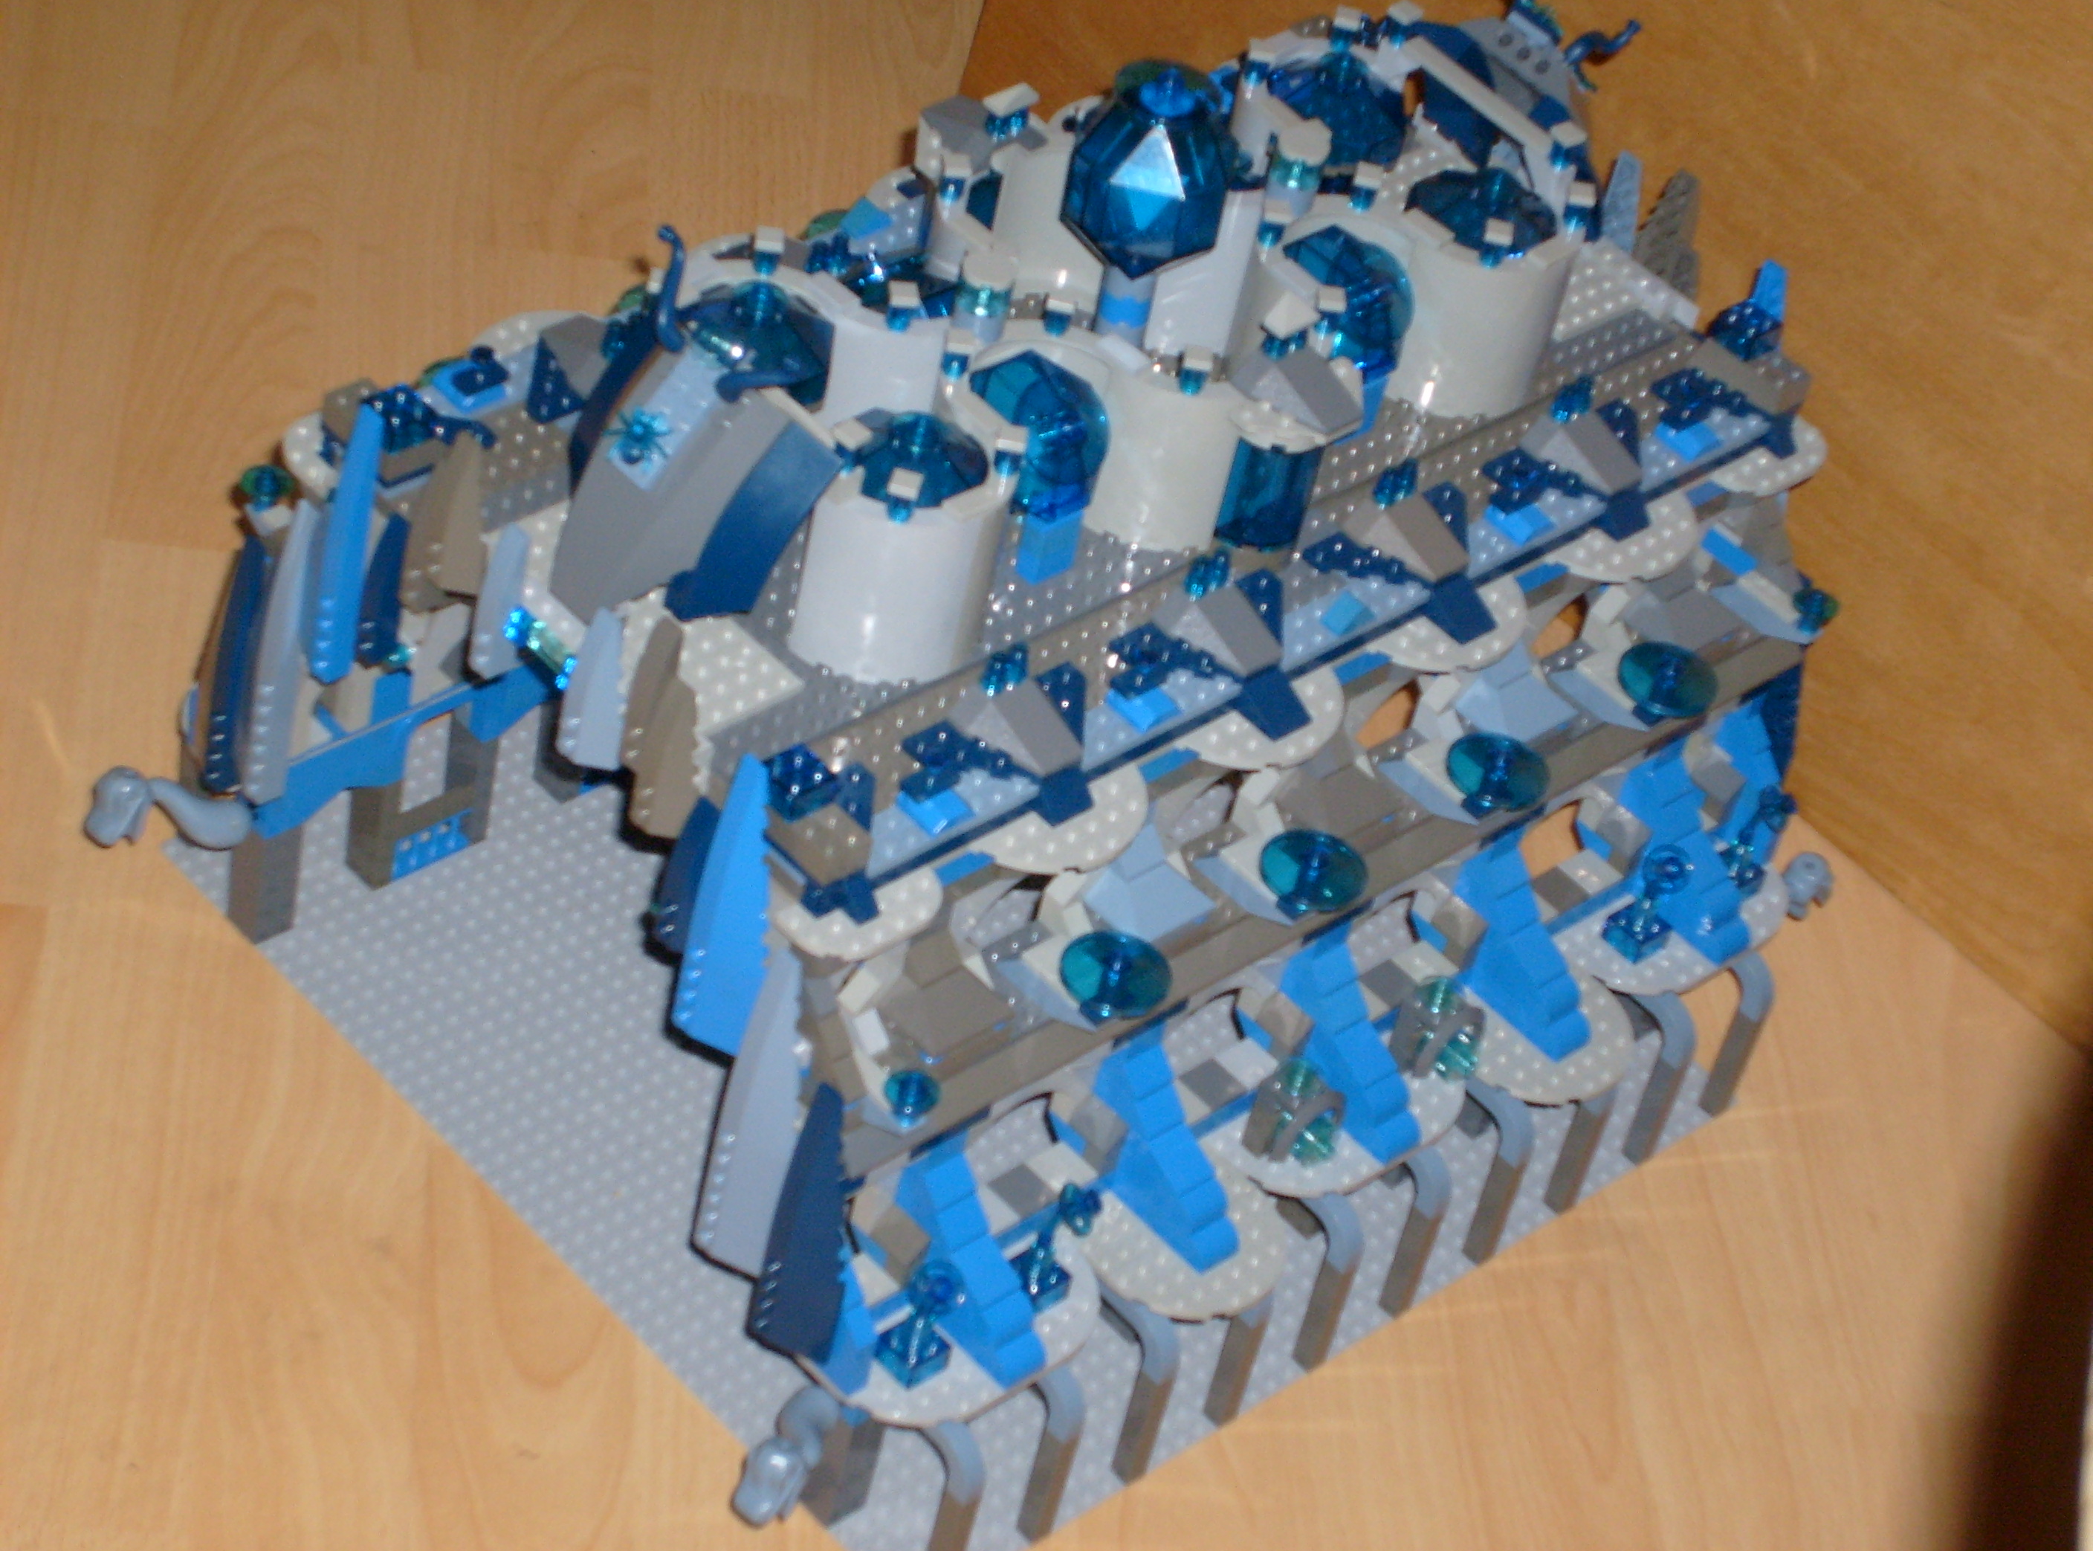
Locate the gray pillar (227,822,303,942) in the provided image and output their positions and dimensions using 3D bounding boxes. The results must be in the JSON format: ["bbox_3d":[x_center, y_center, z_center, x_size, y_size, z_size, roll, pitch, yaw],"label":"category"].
[{"bbox_3d":[-0.254,0.030,1.594,0.016,0.048,0.016,-26,55,-36],"label":"gray pillar"}]

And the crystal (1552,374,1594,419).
[{"bbox_3d":[0.162,-0.116,1.506,0.016,0.011,0.008,-27,56,-36],"label":"crystal"}]

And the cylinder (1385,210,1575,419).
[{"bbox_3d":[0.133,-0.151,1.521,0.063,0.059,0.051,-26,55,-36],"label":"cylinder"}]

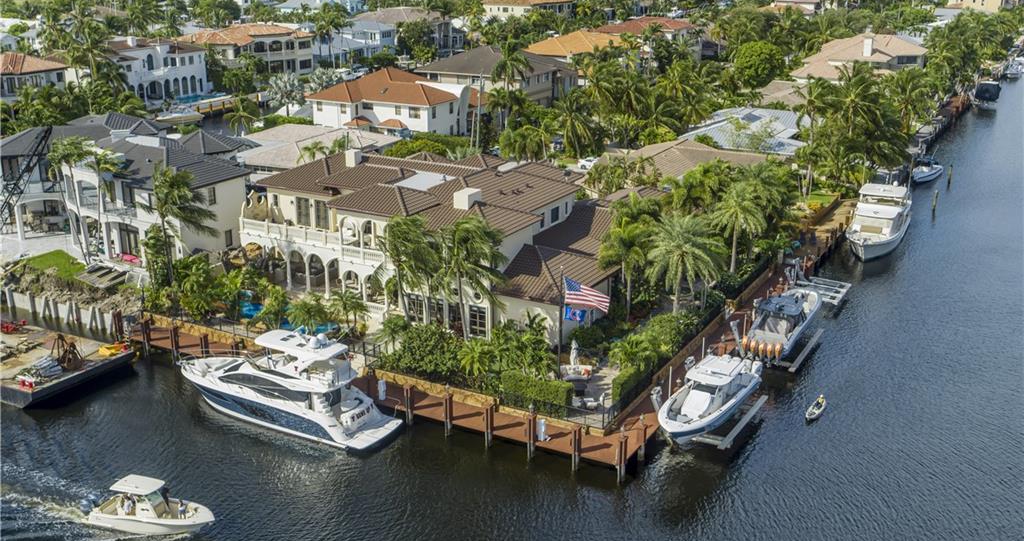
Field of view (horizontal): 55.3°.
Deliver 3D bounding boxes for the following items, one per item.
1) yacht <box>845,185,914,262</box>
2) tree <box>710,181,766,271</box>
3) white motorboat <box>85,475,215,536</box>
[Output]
[{"bbox_3d":[39.283,-5.914,104.383,5.000,6.300,17.500,12,23,29],"label":"yacht"},{"bbox_3d":[20.050,-3.690,85.850,5.000,8.000,5.000,11,22,30],"label":"tree"},{"bbox_3d":[-20.557,13.458,55.559,8.400,2.700,2.600,5,21,13],"label":"white motorboat"}]

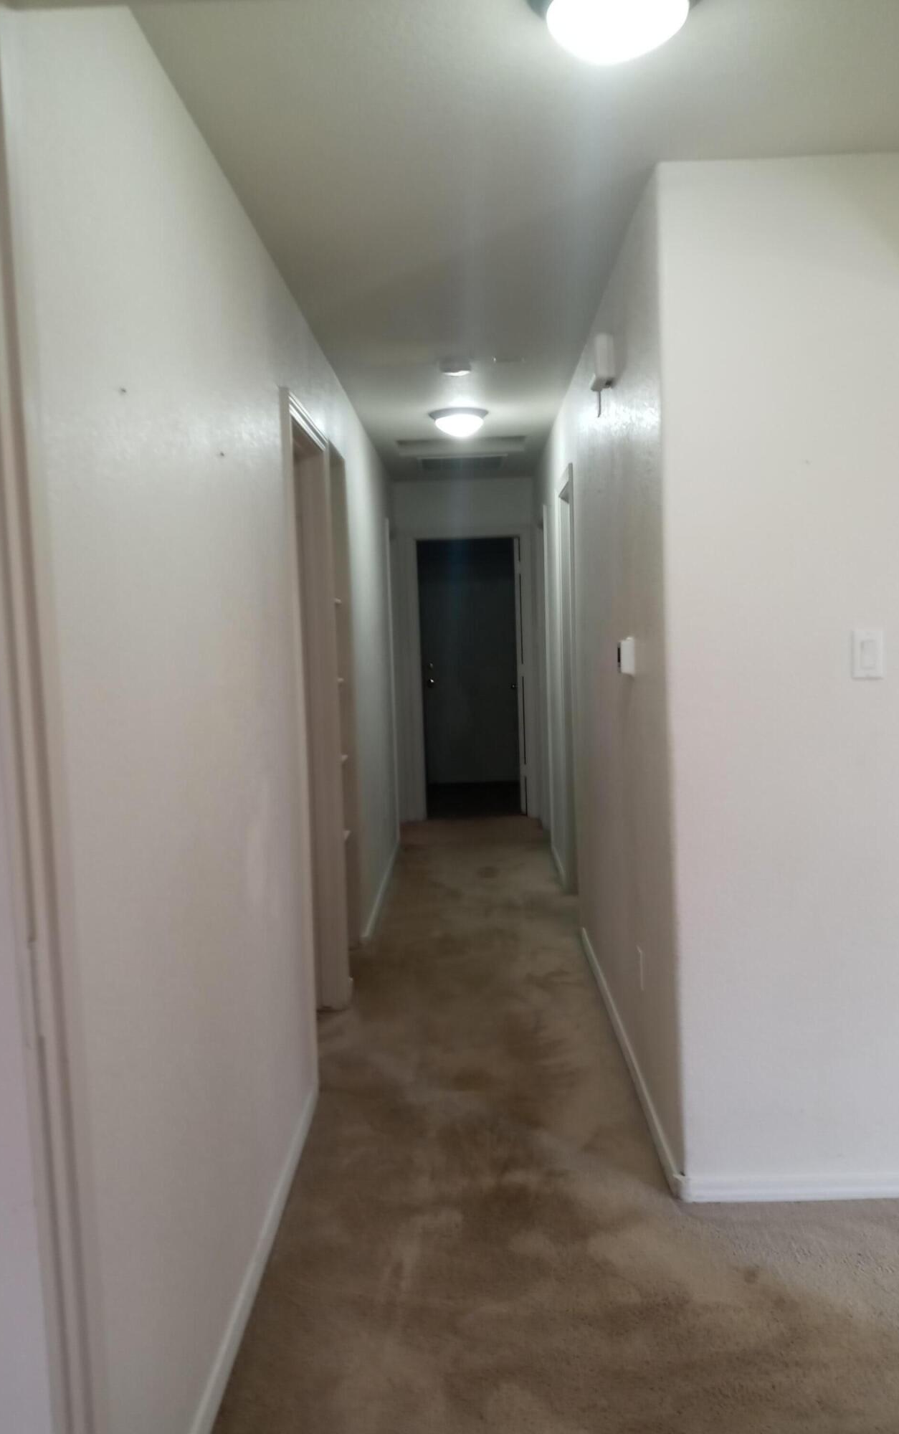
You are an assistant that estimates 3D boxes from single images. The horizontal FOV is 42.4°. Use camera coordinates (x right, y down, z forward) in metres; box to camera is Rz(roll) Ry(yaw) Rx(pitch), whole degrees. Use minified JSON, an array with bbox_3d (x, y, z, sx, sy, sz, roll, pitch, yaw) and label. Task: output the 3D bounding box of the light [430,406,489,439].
[{"bbox_3d":[0.049,-1.406,5.602,0.293,0.112,0.293,-2,5,1],"label":"light"}]

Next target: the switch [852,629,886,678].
[{"bbox_3d":[0.972,-0.145,2.692,0.071,0.115,0.010,-2,5,1],"label":"switch"}]

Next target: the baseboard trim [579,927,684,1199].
[{"bbox_3d":[0.570,1.049,3.932,0.018,0.064,2.263,-2,5,1],"label":"baseboard trim"}]

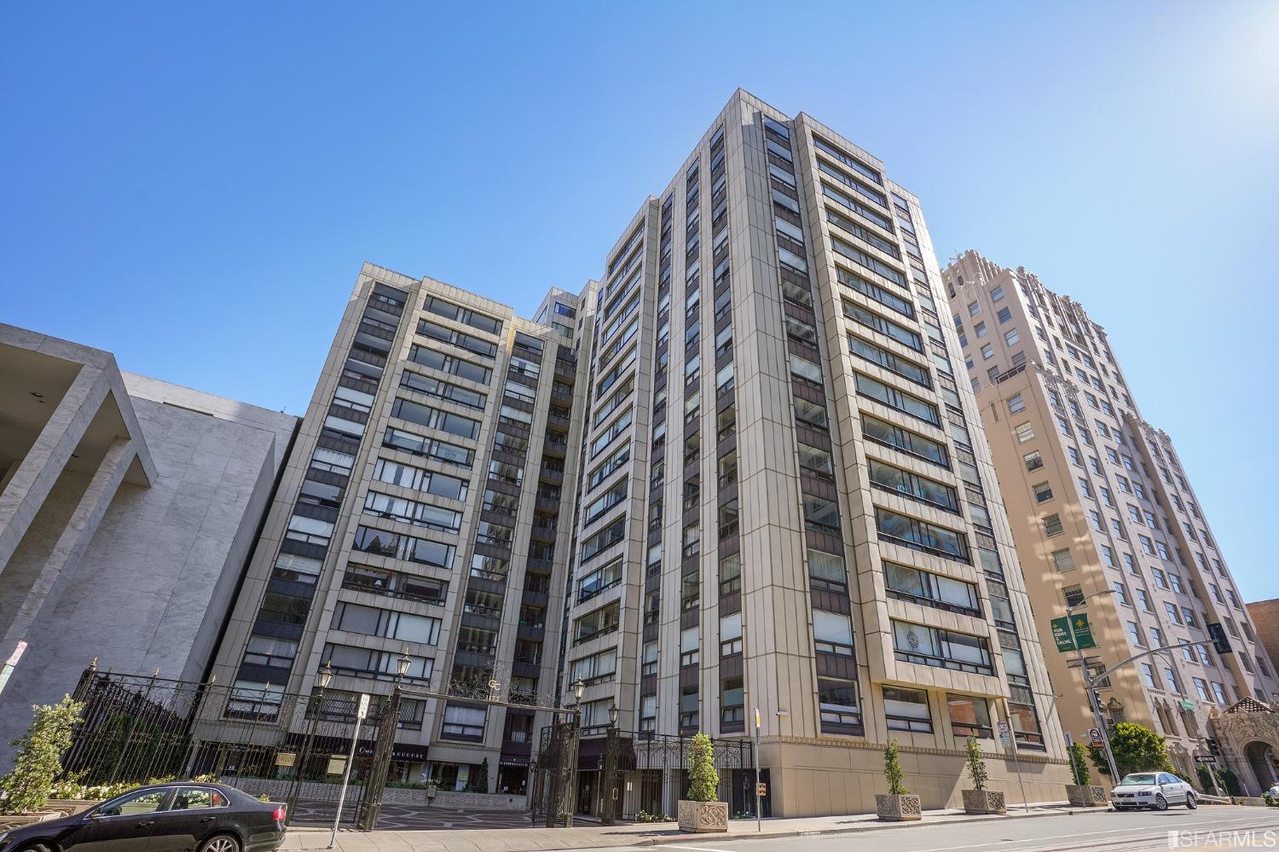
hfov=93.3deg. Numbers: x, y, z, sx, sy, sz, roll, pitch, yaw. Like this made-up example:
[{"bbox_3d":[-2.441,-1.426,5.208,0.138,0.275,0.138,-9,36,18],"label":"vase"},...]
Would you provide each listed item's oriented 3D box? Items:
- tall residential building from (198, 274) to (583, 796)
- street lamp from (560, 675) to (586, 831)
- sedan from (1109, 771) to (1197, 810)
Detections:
[{"bbox_3d":[-21.292,10.020,55.890,20.800,39.400,23.000,18,-33,-24],"label":"tall residential building"},{"bbox_3d":[-2.166,10.520,19.735,0.380,4.378,0.380,18,-33,-24],"label":"street lamp"},{"bbox_3d":[23.693,16.756,27.827,4.500,1.450,1.780,15,-32,-25],"label":"sedan"}]

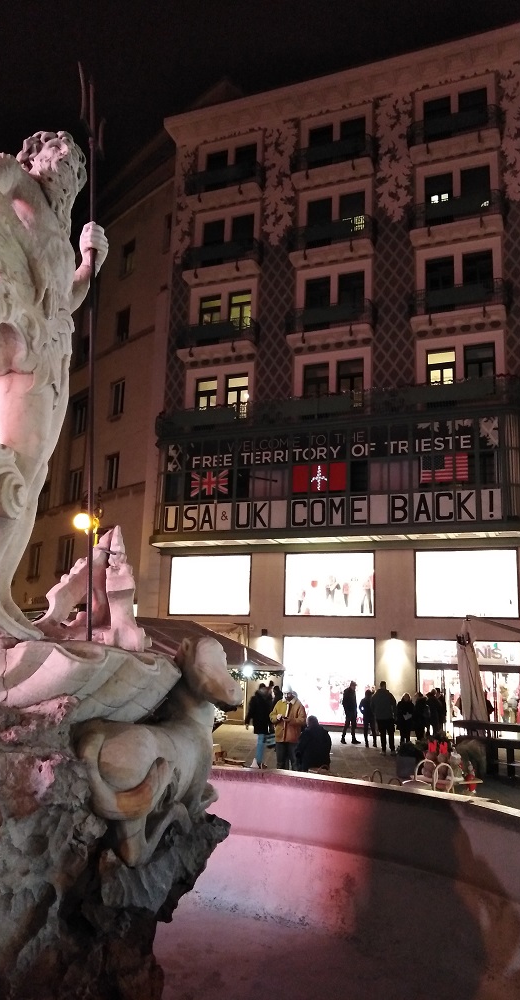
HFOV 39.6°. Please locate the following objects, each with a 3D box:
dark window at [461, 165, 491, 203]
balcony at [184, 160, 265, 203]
[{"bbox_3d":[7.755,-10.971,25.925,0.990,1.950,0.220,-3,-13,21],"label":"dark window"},{"bbox_3d":[-1.498,-13.080,30.221,3.274,1.219,0.860,-3,-13,21],"label":"balcony"}]

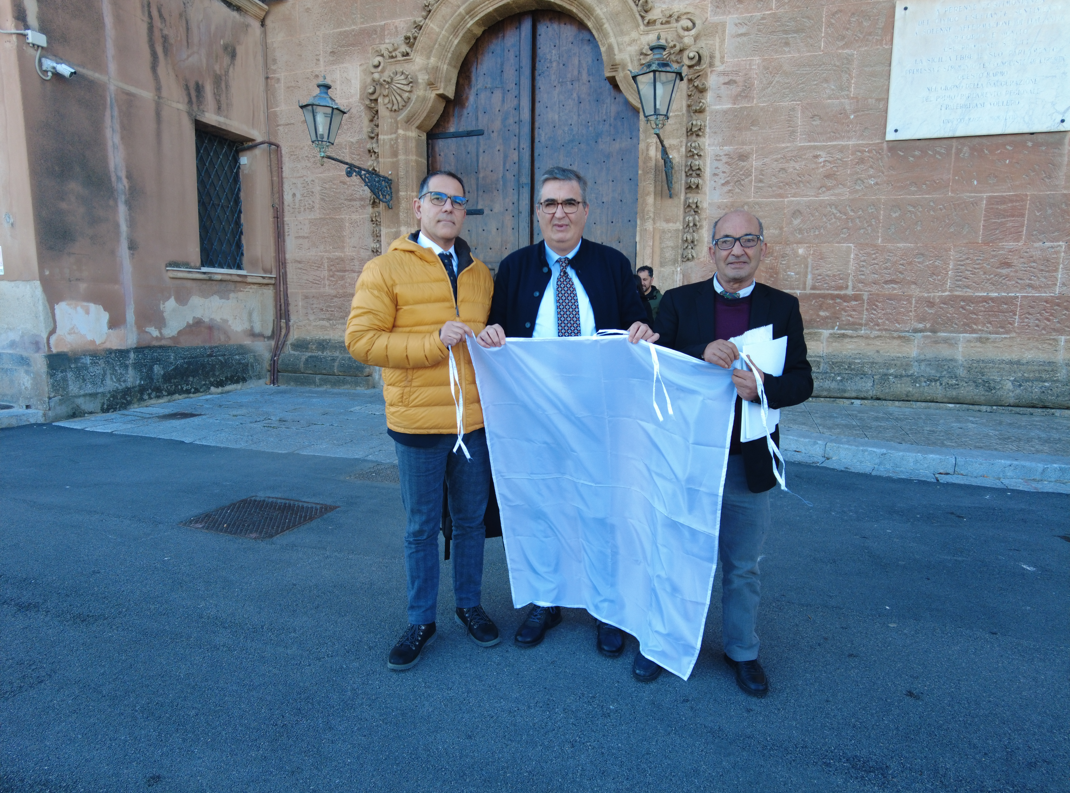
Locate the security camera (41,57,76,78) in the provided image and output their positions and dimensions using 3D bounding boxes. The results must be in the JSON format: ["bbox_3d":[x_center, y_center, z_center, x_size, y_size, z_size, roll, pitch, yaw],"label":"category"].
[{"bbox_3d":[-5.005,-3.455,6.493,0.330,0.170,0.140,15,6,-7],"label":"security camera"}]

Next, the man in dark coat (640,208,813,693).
[{"bbox_3d":[0.647,0.189,2.140,0.540,1.640,0.450,2,7,13],"label":"man in dark coat"}]

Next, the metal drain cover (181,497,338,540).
[{"bbox_3d":[-1.729,0.769,3.922,0.700,0.030,0.660,3,8,18],"label":"metal drain cover"}]

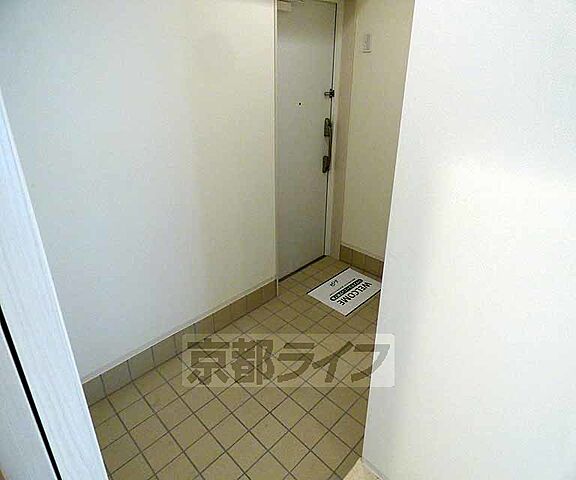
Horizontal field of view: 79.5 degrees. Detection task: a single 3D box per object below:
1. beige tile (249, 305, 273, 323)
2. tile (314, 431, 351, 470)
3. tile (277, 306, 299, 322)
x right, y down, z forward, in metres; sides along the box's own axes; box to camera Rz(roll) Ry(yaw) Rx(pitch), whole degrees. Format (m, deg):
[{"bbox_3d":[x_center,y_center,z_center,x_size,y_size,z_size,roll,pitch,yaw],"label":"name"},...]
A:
[{"bbox_3d":[-0.212,0.577,2.687,0.146,0.010,0.146,24,36,39],"label":"beige tile"},{"bbox_3d":[0.219,1.063,1.748,0.146,0.010,0.146,24,36,39],"label":"tile"},{"bbox_3d":[0.001,0.576,2.672,0.146,0.010,0.146,25,36,39],"label":"tile"}]

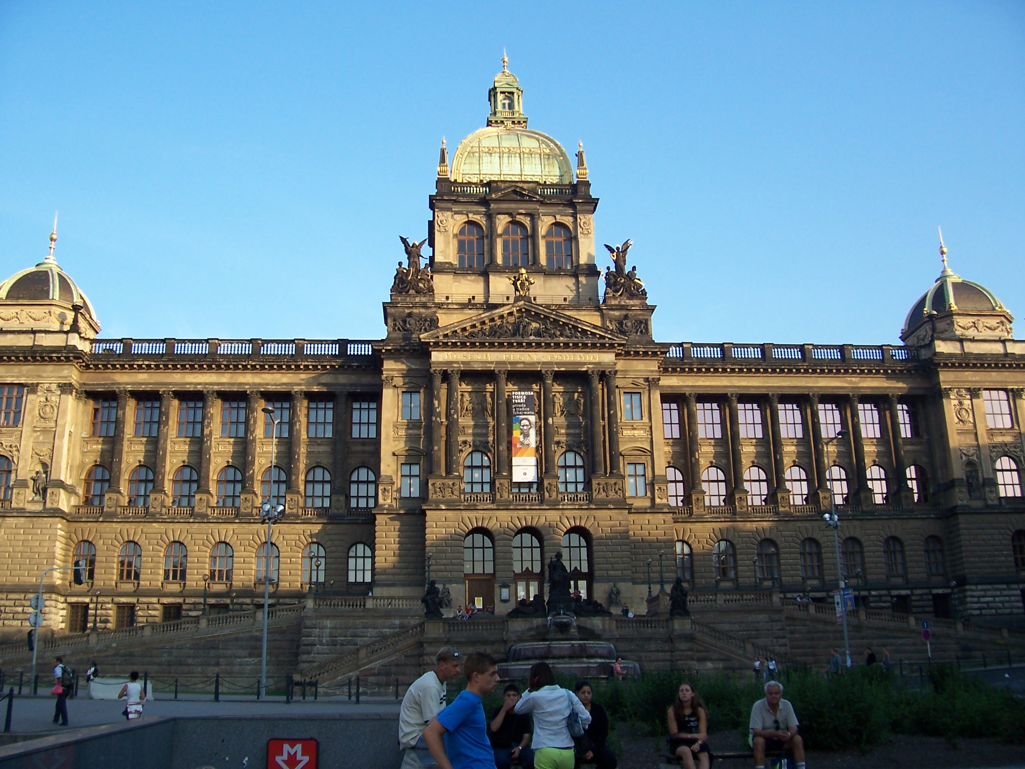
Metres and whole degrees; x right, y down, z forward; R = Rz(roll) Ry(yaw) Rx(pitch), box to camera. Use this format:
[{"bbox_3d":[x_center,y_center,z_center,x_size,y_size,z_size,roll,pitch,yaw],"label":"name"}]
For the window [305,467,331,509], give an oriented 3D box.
[{"bbox_3d":[-18.167,9.640,94.242,2.390,4.117,0.350,0,-15,-4],"label":"window"}]

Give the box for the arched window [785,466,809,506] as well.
[{"bbox_3d":[26.567,9.295,93.858,2.300,3.900,0.400,0,-16,-4],"label":"arched window"}]

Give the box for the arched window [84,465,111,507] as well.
[{"bbox_3d":[-38.289,9.400,92.797,2.260,4.093,0.350,0,-15,-4],"label":"arched window"}]

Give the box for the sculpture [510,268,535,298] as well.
[{"bbox_3d":[0.908,-8.908,88.859,2.300,2.850,0.900,0,-16,-4],"label":"sculpture"}]

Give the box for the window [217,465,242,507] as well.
[{"bbox_3d":[-26.308,9.561,93.653,2.317,4.129,0.350,0,-15,-4],"label":"window"}]

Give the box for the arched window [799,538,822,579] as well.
[{"bbox_3d":[26.577,15.479,89.723,1.680,3.580,0.400,0,-15,-4],"label":"arched window"}]

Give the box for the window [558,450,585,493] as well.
[{"bbox_3d":[5.149,7.539,87.479,2.333,3.670,0.350,0,-16,-4],"label":"window"}]

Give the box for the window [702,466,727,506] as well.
[{"bbox_3d":[18.907,9.537,94.142,2.284,3.782,0.350,0,-16,-4],"label":"window"}]

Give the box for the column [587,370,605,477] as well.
[{"bbox_3d":[7.230,3.259,85.965,1.150,9.350,1.150,0,-16,-4],"label":"column"}]

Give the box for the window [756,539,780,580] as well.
[{"bbox_3d":[22.719,15.535,89.425,1.750,3.620,0.400,0,-15,-4],"label":"window"}]

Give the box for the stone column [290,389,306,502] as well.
[{"bbox_3d":[-19.430,5.460,90.993,1.215,10.351,1.200,0,-16,-4],"label":"stone column"}]

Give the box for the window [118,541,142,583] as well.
[{"bbox_3d":[-33.932,15.700,89.366,1.939,3.587,0.350,0,-15,-4],"label":"window"}]

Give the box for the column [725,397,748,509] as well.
[{"bbox_3d":[20.894,6.146,93.844,1.300,10.965,1.300,0,-16,-4],"label":"column"}]

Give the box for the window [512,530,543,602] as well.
[{"bbox_3d":[1.284,15.043,83.135,2.600,6.300,0.450,0,-16,-4],"label":"window"}]

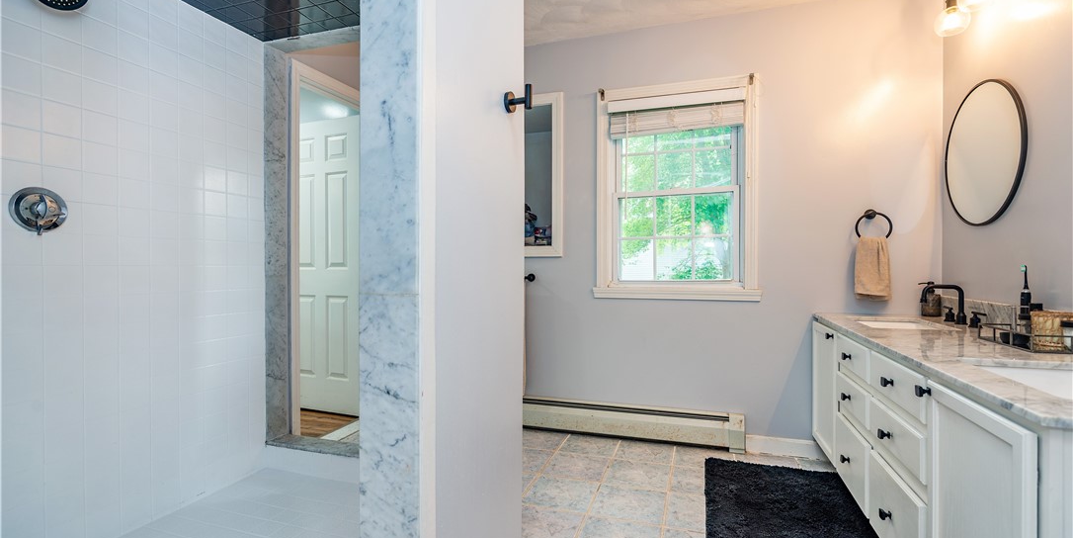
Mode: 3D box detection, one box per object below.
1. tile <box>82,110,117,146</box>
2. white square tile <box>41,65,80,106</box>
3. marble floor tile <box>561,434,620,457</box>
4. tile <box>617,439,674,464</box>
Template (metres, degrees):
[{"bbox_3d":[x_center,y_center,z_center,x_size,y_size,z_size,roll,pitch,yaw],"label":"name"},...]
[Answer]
[{"bbox_3d":[-1.580,-0.508,1.726,0.008,0.108,0.108,0,0,19],"label":"tile"},{"bbox_3d":[-1.615,-0.617,1.622,0.008,0.108,0.108,0,0,19],"label":"white square tile"},{"bbox_3d":[0.314,1.017,2.745,0.300,0.010,0.300,0,0,19],"label":"marble floor tile"},{"bbox_3d":[0.602,1.017,2.646,0.300,0.010,0.300,0,0,19],"label":"tile"}]

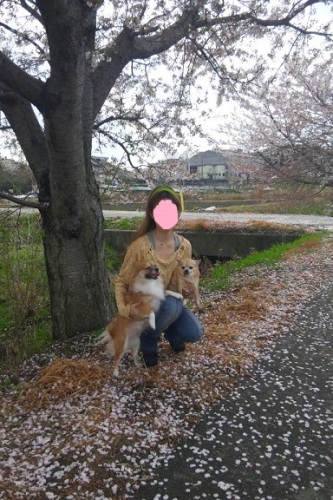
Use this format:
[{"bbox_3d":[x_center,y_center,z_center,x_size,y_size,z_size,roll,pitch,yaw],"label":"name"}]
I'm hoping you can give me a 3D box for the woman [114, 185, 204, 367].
[{"bbox_3d":[-0.040,0.132,2.499,0.530,1.040,0.650,-4,10,-21],"label":"woman"}]

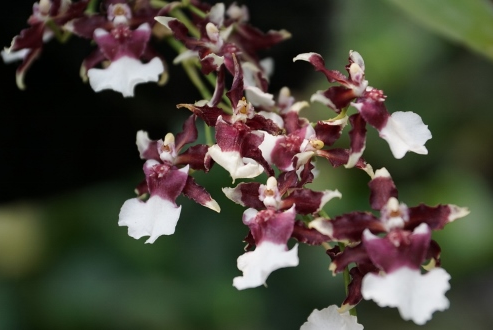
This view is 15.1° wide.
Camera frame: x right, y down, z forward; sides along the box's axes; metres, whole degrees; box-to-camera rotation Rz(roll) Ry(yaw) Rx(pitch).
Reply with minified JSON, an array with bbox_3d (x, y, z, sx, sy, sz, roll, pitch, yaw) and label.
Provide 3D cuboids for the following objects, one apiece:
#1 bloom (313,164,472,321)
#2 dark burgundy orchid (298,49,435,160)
[{"bbox_3d":[0.039,0.022,0.500,0.042,0.041,0.020,0,0,-3],"label":"bloom"},{"bbox_3d":[0.032,-0.016,0.510,0.033,0.030,0.022,0,0,-41],"label":"dark burgundy orchid"}]

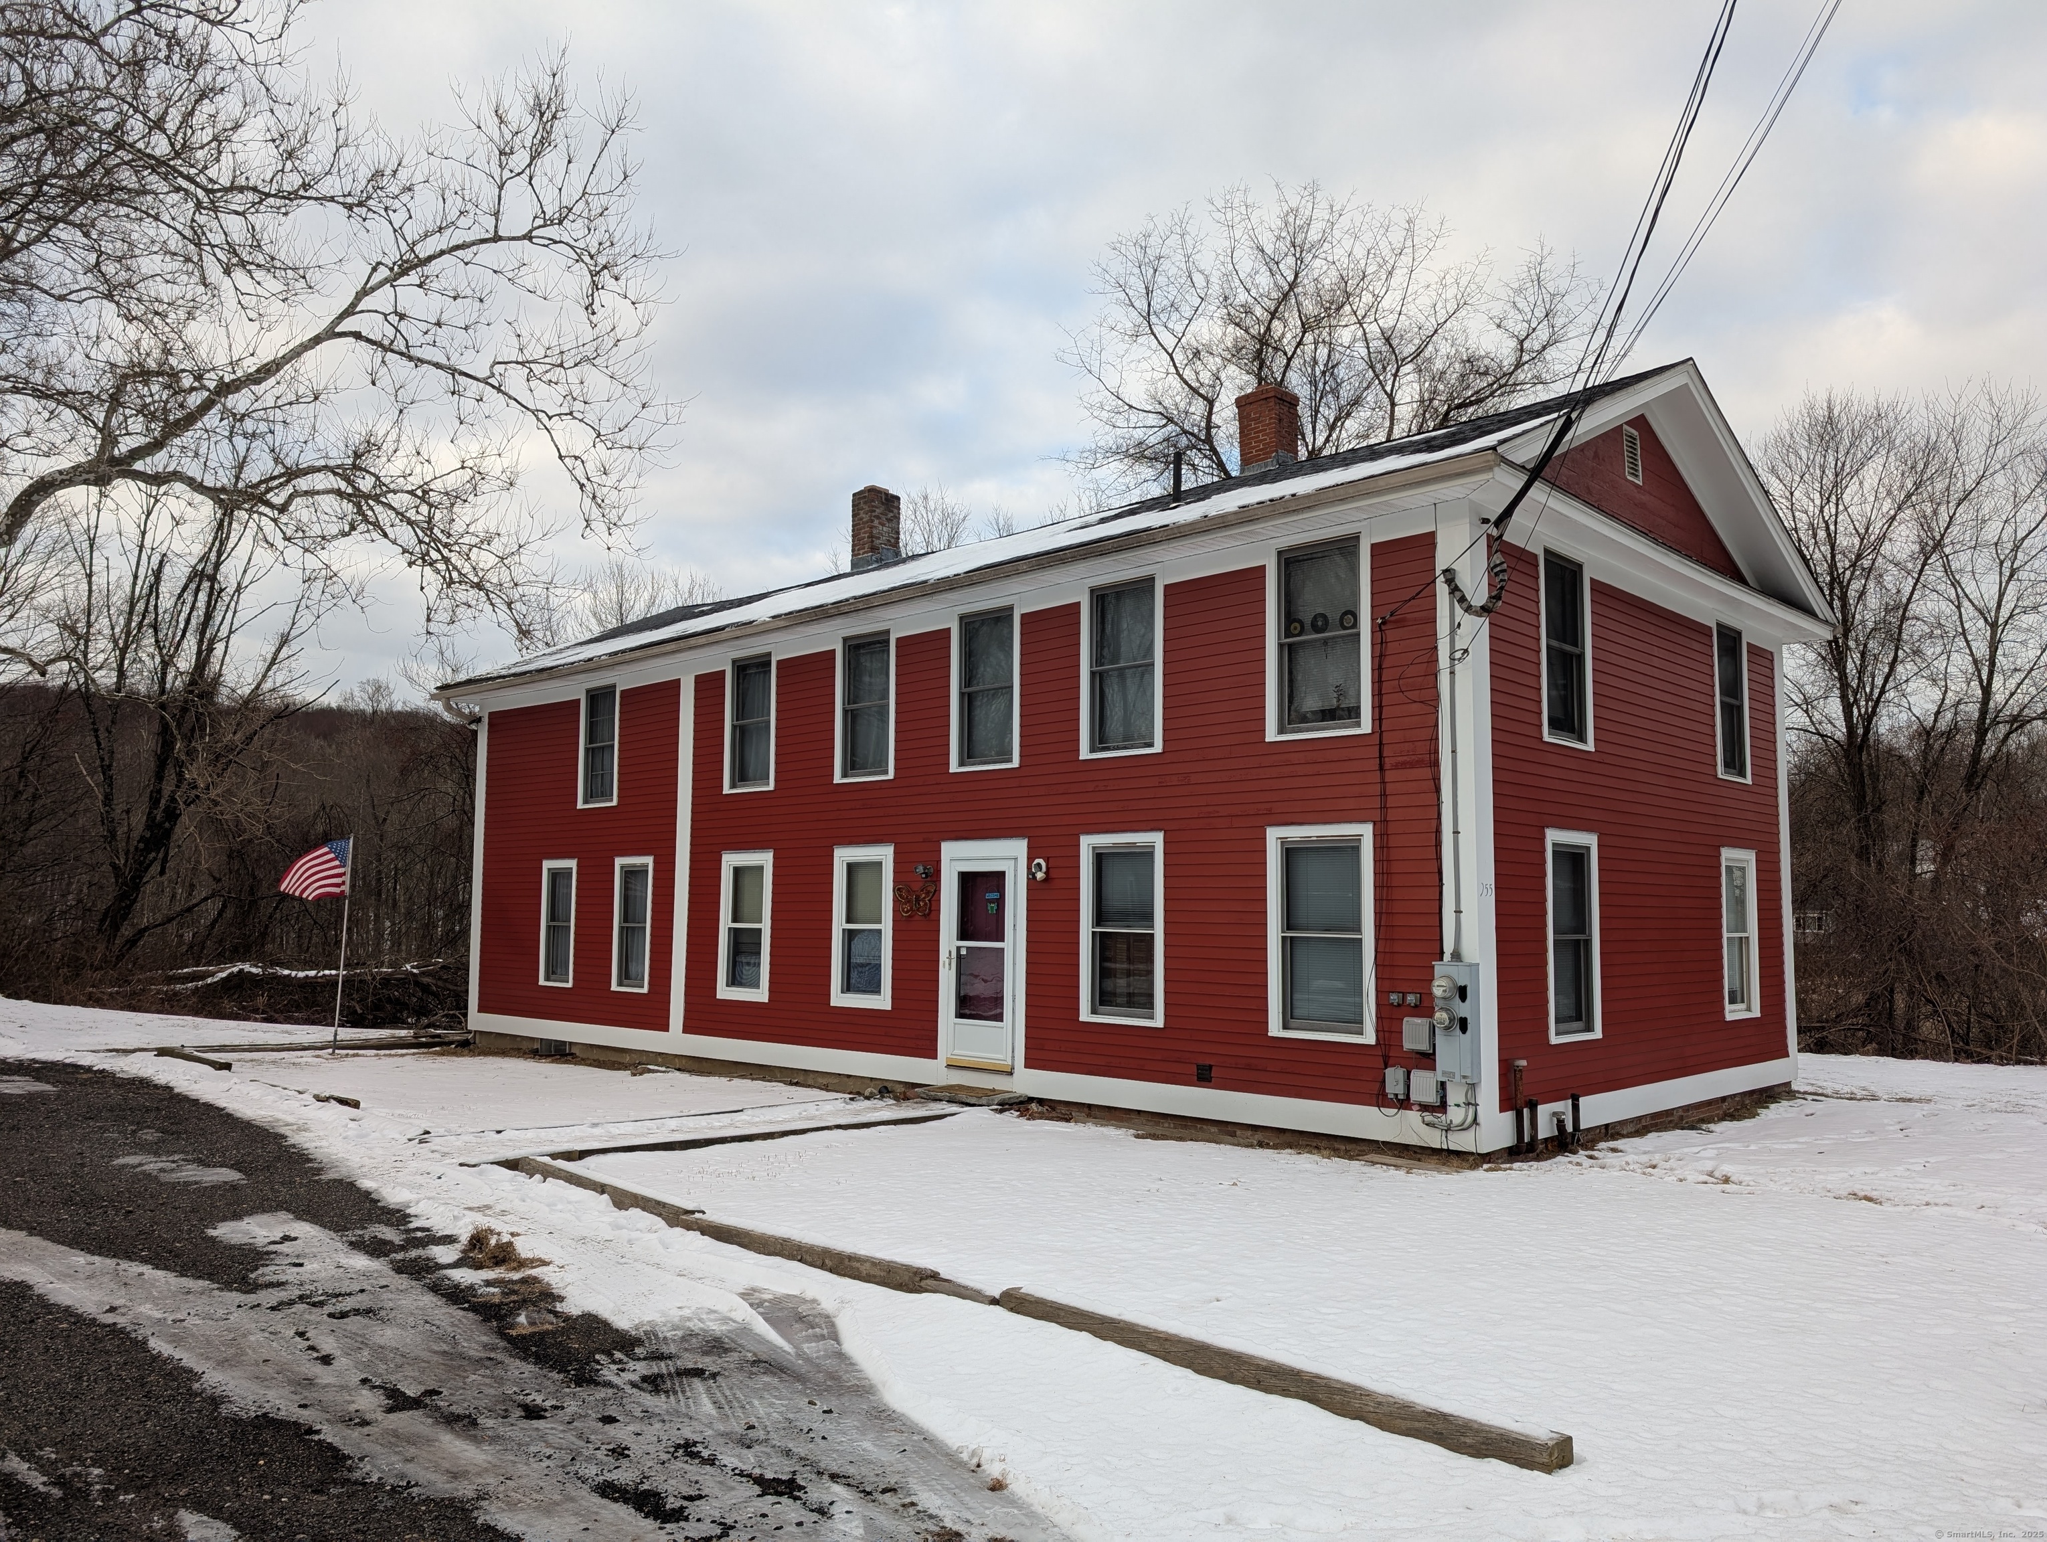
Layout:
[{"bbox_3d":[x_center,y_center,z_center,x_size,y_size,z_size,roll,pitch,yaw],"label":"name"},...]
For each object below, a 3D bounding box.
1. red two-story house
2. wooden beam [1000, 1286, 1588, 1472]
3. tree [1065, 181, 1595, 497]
[{"bbox_3d":[0.111,0.084,19.189,17.383,7.620,8.633,-5,-8,44],"label":"red two-story house"},{"bbox_3d":[0.867,2.354,5.688,2.697,0.140,0.160,-5,-8,44],"label":"wooden beam"},{"bbox_3d":[6.048,-3.325,27.497,10.085,16.974,9.581,0,-6,0],"label":"tree"}]

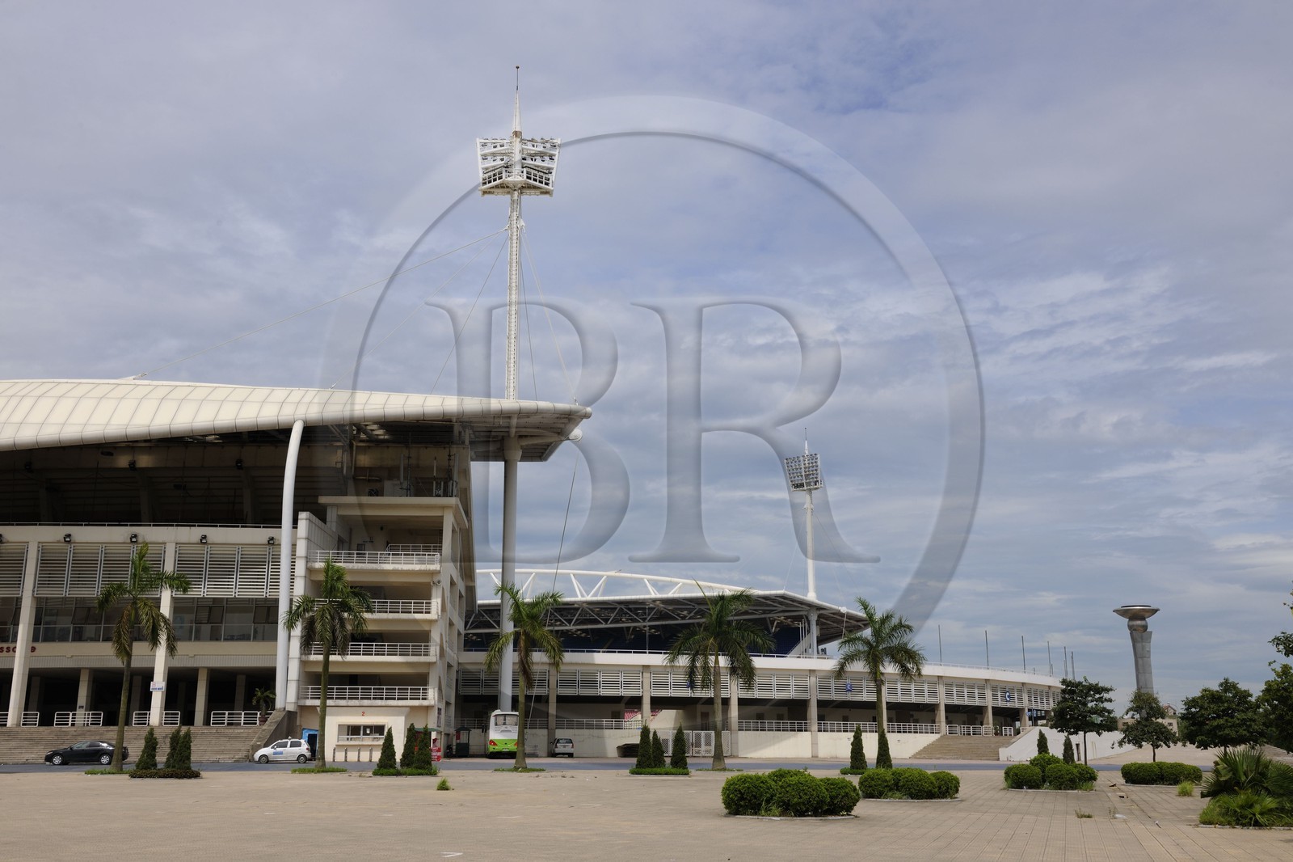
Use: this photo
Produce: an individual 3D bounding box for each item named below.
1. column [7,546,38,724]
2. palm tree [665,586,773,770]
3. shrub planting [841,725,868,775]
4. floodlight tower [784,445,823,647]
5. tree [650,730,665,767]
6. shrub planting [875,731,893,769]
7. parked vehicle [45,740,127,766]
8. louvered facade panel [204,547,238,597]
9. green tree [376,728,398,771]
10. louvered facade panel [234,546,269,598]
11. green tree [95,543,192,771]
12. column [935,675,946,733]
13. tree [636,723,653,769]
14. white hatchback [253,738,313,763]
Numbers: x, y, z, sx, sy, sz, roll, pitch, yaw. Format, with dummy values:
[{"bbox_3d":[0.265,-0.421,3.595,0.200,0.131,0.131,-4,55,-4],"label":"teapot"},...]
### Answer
[{"bbox_3d":[-44.443,14.490,92.401,0.680,12.850,0.780,1,-14,-3],"label":"column"},{"bbox_3d":[3.658,12.546,66.057,5.300,9.193,5.000,0,-13,0],"label":"palm tree"},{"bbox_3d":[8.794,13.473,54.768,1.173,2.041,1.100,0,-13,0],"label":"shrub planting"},{"bbox_3d":[30.281,28.631,238.587,7.200,57.267,3.200,-8,-15,29],"label":"floodlight tower"},{"bbox_3d":[0.562,14.299,57.724,0.720,1.947,0.720,0,-13,0],"label":"tree"},{"bbox_3d":[9.976,13.522,54.416,0.760,1.750,0.760,0,-14,0],"label":"shrub planting"},{"bbox_3d":[-34.153,19.601,79.004,4.820,1.470,1.820,1,-14,-6],"label":"parked vehicle"},{"bbox_3d":[-29.454,9.737,89.695,1.954,3.525,0.150,1,-14,-6],"label":"louvered facade panel"},{"bbox_3d":[-11.328,14.012,56.743,0.850,1.958,0.850,0,-14,0],"label":"green tree"},{"bbox_3d":[-27.349,9.761,89.917,1.963,3.533,0.150,1,-14,-6],"label":"louvered facade panel"},{"bbox_3d":[-22.991,10.185,58.181,4.150,10.150,4.100,0,-14,0],"label":"green tree"},{"bbox_3d":[25.751,23.947,113.031,0.850,5.028,0.600,13,-18,-42],"label":"column"},{"bbox_3d":[-0.134,14.101,57.454,0.800,2.209,0.800,0,-13,0],"label":"tree"},{"bbox_3d":[-22.732,20.042,81.085,3.500,1.490,1.500,1,-14,-4],"label":"white hatchback"}]

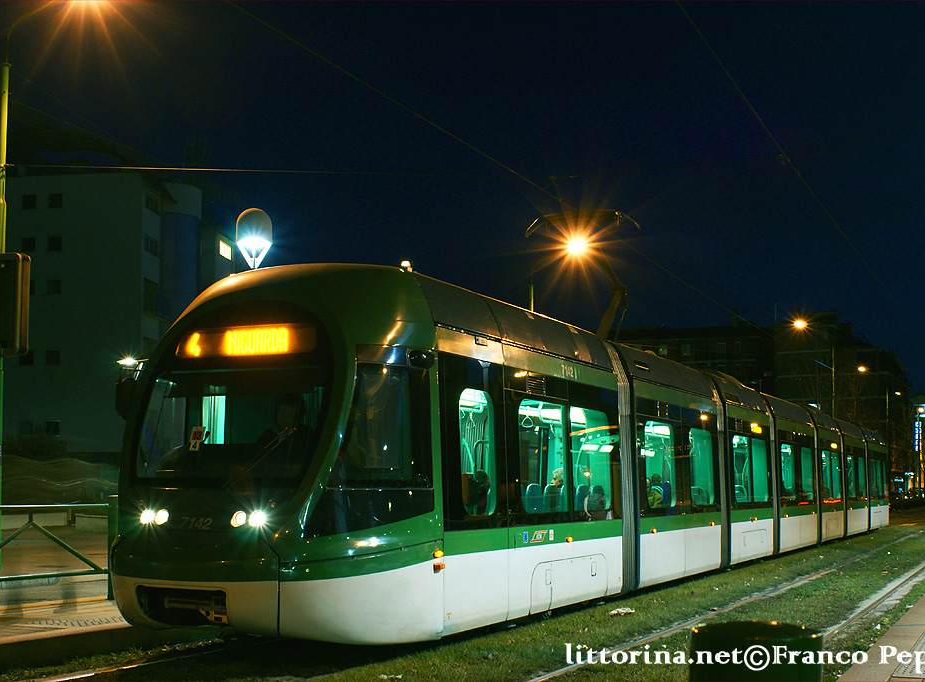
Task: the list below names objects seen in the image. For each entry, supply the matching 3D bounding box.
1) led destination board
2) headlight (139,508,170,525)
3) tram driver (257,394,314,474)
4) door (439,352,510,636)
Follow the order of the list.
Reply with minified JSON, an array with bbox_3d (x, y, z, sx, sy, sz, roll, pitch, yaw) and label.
[{"bbox_3d":[-1.746,0.008,9.573,1.300,0.230,0.100,-3,-8,25],"label":"led destination board"},{"bbox_3d":[-2.348,1.347,9.161,0.280,0.130,0.100,-4,-8,31],"label":"headlight"},{"bbox_3d":[-1.524,1.100,9.768,0.550,1.300,0.750,-3,-8,25],"label":"tram driver"},{"bbox_3d":[0.092,1.339,10.559,0.100,2.340,1.360,-3,-8,25],"label":"door"}]

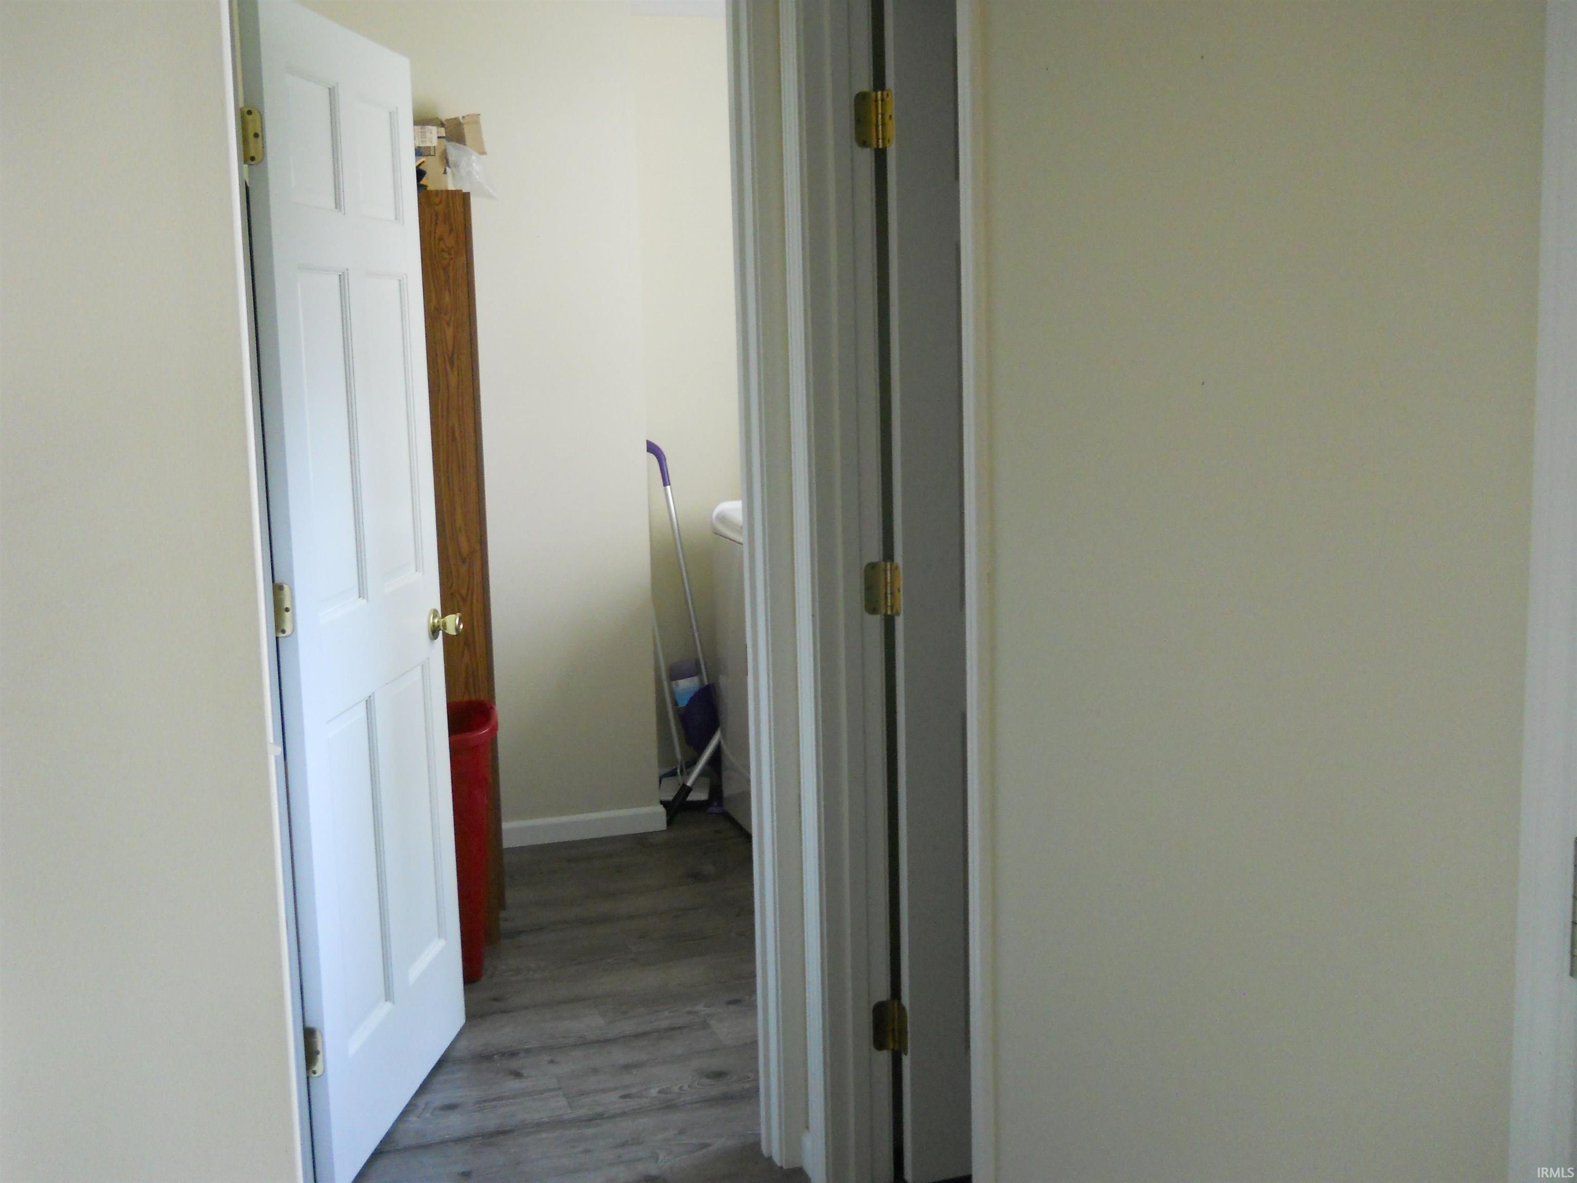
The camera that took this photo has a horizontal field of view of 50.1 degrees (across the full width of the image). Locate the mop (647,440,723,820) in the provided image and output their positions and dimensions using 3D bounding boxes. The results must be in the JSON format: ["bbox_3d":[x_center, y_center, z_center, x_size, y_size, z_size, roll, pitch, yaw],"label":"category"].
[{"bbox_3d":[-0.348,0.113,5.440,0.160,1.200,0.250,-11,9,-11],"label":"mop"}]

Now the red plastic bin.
[{"bbox_3d":[-0.827,0.602,4.047,0.290,0.605,0.410,-3,7,-12],"label":"red plastic bin"}]

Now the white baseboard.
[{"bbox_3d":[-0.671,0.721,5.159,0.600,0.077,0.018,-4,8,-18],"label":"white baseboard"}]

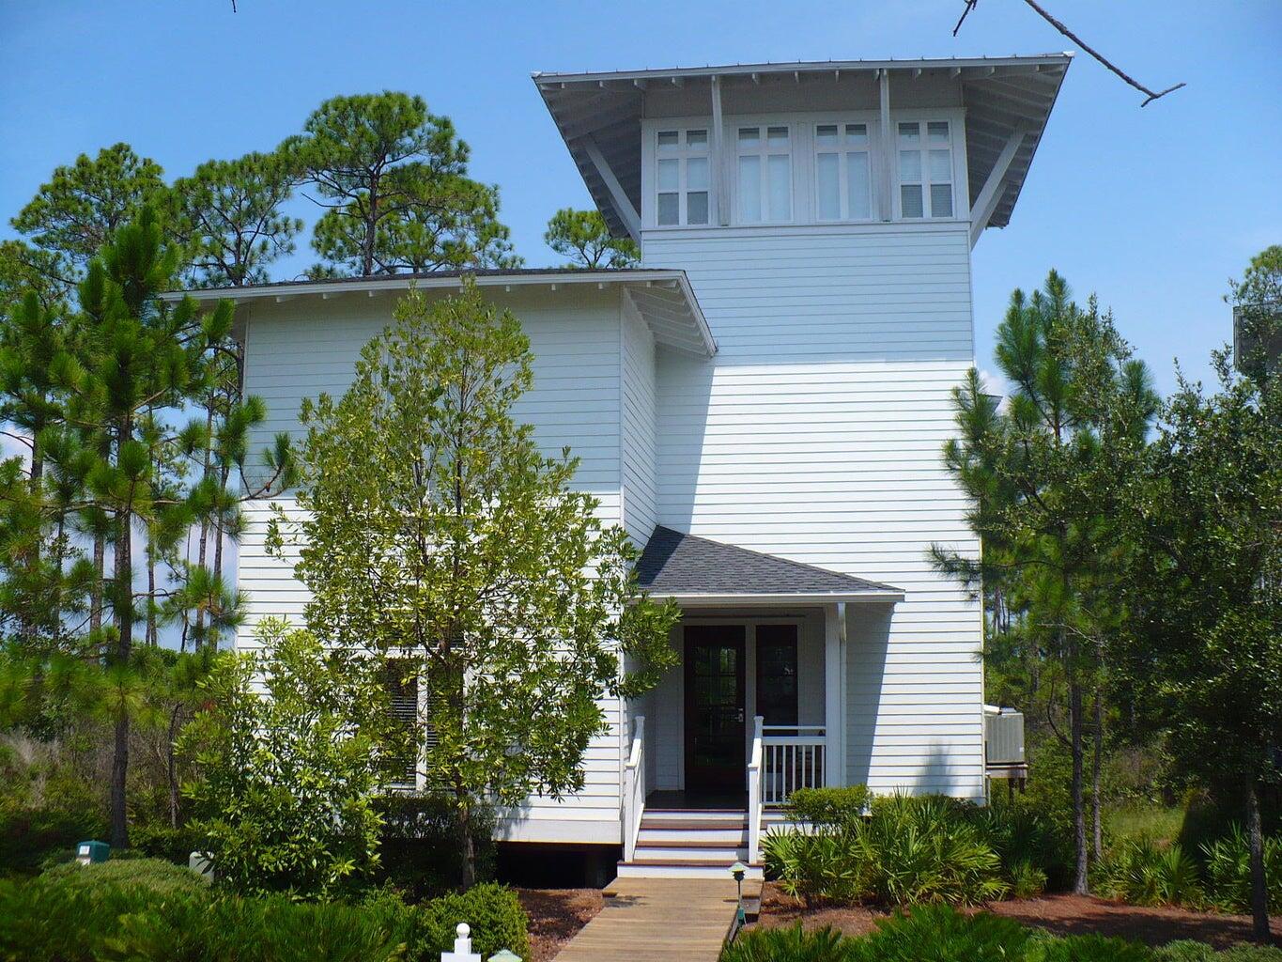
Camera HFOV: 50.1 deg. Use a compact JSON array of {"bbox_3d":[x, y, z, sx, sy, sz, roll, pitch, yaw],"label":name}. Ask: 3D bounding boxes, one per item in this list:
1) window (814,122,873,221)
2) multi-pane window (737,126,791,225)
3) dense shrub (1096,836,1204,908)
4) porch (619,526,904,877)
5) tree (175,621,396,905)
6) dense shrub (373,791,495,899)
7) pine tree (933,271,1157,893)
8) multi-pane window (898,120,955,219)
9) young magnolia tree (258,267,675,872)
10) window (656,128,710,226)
[{"bbox_3d":[3.104,-4.747,20.979,0.870,1.647,0.130,-1,-7,8],"label":"window"},{"bbox_3d":[1.907,-4.744,21.135,0.870,1.637,0.130,-1,-7,8],"label":"multi-pane window"},{"bbox_3d":[5.915,4.488,15.908,1.347,0.772,1.200,-1,-7,8],"label":"dense shrub"},{"bbox_3d":[1.707,2.699,18.268,3.570,4.670,3.750,-1,-7,8],"label":"porch"},{"bbox_3d":[-3.830,3.078,14.627,2.250,3.336,2.100,-1,-7,8],"label":"tree"},{"bbox_3d":[-2.480,4.360,16.496,1.555,1.245,1.200,-1,-7,8],"label":"dense shrub"},{"bbox_3d":[5.015,1.199,16.982,2.768,8.012,2.600,-1,-7,8],"label":"pine tree"},{"bbox_3d":[4.330,-4.735,20.824,0.870,1.626,0.130,-1,-7,8],"label":"multi-pane window"},{"bbox_3d":[-1.979,1.261,15.579,4.427,7.345,4.000,-1,-7,8],"label":"young magnolia tree"},{"bbox_3d":[0.645,-4.735,21.304,0.870,1.647,0.130,-1,-7,8],"label":"window"}]

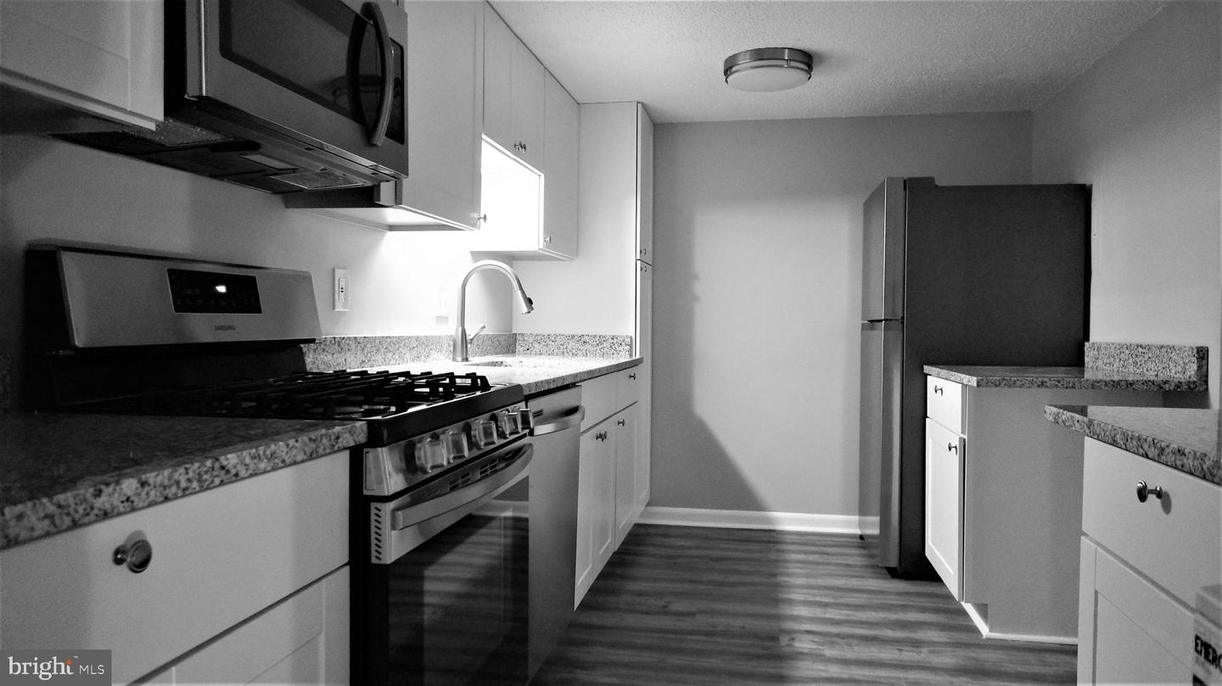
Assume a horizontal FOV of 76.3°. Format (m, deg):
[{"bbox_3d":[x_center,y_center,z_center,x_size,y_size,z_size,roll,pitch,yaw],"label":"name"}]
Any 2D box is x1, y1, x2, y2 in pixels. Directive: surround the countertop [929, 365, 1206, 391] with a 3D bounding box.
[{"bbox_3d":[1.537,0.119,2.769,0.640,0.031,0.815,1,1,11],"label":"countertop"}]

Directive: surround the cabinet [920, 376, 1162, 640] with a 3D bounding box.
[{"bbox_3d":[1.572,0.576,2.921,0.620,0.887,0.571,1,1,11],"label":"cabinet"}]

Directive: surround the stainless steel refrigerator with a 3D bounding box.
[{"bbox_3d":[1.611,0.153,3.590,0.784,1.707,0.717,1,1,11],"label":"stainless steel refrigerator"}]

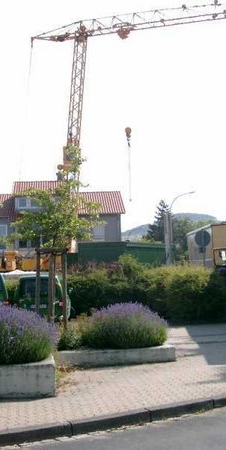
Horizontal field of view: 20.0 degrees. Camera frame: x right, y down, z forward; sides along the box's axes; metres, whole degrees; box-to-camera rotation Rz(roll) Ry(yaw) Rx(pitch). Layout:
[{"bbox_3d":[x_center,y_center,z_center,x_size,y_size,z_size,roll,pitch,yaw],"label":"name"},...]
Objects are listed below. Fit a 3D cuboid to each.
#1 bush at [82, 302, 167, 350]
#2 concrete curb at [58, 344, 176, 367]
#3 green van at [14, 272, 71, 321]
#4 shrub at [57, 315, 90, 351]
[{"bbox_3d":[0.212,1.838,11.910,1.580,0.810,1.300,-2,-3,0],"label":"bush"},{"bbox_3d":[-0.025,2.332,11.429,2.200,0.260,0.550,-1,-4,-7],"label":"concrete curb"},{"bbox_3d":[-2.673,2.805,24.880,1.820,1.820,4.500,-1,-3,-4],"label":"green van"},{"bbox_3d":[-0.705,1.958,11.654,0.680,0.590,0.600,-2,-3,0],"label":"shrub"}]

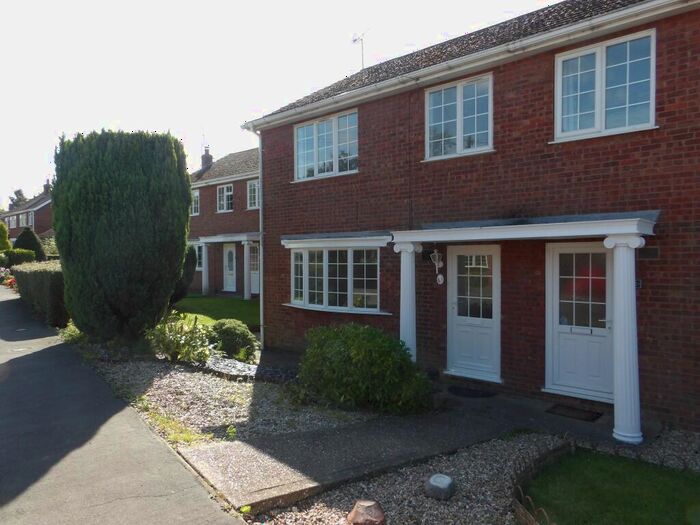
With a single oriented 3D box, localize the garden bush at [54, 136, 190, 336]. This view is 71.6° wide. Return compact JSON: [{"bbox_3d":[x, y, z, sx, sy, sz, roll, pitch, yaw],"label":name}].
[{"bbox_3d":[-5.013,-0.562,10.600,2.700,4.300,2.650,0,1,40],"label":"garden bush"}]

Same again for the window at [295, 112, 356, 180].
[{"bbox_3d":[-0.507,-2.304,9.722,1.770,1.200,0.110,0,1,41],"label":"window"}]

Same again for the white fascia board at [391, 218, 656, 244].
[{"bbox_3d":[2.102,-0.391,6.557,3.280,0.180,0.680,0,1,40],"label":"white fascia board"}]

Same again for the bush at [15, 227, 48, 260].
[{"bbox_3d":[-17.776,-0.389,27.000,2.000,3.000,2.000,-1,1,-33],"label":"bush"}]

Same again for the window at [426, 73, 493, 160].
[{"bbox_3d":[1.717,-2.285,7.725,1.180,1.200,0.110,0,1,40],"label":"window"}]

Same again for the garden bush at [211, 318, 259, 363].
[{"bbox_3d":[-2.249,1.462,9.450,0.900,0.860,0.870,0,1,0],"label":"garden bush"}]

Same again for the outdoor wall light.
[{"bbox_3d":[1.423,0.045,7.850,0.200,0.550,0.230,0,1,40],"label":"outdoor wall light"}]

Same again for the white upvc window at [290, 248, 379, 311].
[{"bbox_3d":[-0.412,0.297,9.351,2.250,1.200,0.360,0,1,40],"label":"white upvc window"}]

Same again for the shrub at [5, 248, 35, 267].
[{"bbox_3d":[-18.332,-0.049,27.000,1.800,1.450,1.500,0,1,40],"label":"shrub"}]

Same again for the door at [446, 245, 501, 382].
[{"bbox_3d":[1.935,0.777,7.629,0.920,2.080,0.110,0,1,41],"label":"door"}]

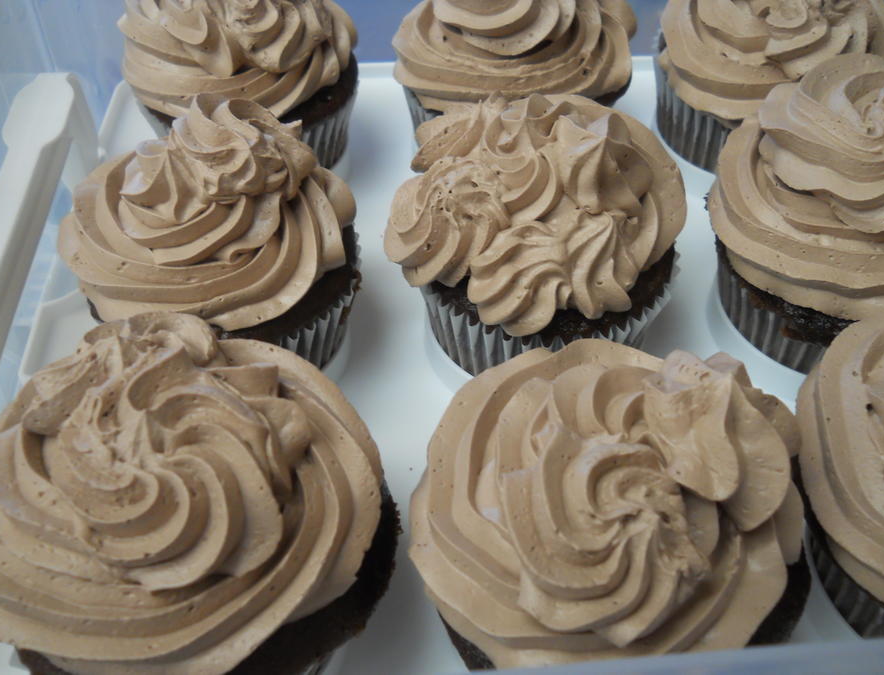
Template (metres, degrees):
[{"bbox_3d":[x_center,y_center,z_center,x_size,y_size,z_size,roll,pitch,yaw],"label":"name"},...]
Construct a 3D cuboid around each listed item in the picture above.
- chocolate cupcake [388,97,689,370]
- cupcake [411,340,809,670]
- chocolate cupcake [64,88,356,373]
[{"bbox_3d":[0.023,-0.022,0.243,0.073,0.060,0.073,-2,48,-4],"label":"chocolate cupcake"},{"bbox_3d":[0.033,0.042,0.185,0.074,0.062,0.074,-2,48,-4],"label":"cupcake"},{"bbox_3d":[-0.055,-0.019,0.235,0.072,0.064,0.072,-2,48,-4],"label":"chocolate cupcake"}]

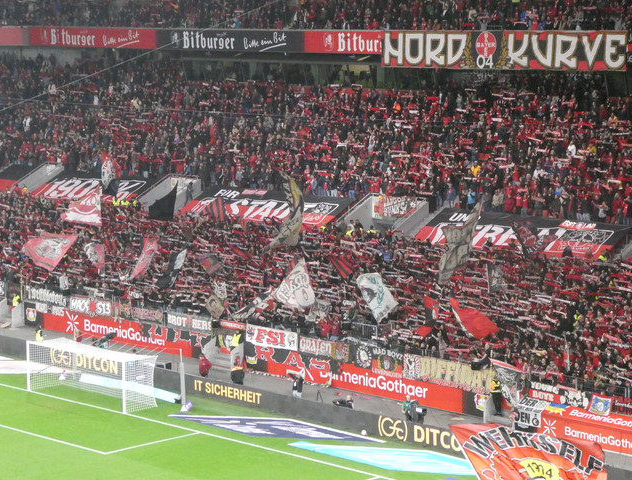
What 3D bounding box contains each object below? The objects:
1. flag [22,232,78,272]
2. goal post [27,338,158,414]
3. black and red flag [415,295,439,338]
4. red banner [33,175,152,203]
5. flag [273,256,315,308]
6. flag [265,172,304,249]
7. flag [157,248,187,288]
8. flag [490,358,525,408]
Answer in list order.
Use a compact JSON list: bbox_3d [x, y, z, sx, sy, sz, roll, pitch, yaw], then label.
[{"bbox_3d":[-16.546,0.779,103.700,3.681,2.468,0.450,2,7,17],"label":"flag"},{"bbox_3d":[-11.116,6.620,82.624,7.560,2.500,2.100,7,10,44],"label":"goal post"},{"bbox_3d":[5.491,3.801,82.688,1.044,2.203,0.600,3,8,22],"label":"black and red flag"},{"bbox_3d":[-15.649,-3.705,117.589,11.200,0.250,3.695,7,40,44],"label":"red banner"},{"bbox_3d":[-1.221,2.306,90.300,2.350,2.800,0.450,2,7,10],"label":"flag"},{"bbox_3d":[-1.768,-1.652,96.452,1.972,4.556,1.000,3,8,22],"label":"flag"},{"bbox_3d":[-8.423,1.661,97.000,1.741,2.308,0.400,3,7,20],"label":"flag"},{"bbox_3d":[8.965,6.718,77.900,1.600,2.300,0.450,2,7,16],"label":"flag"}]

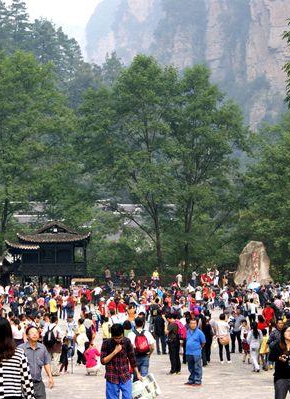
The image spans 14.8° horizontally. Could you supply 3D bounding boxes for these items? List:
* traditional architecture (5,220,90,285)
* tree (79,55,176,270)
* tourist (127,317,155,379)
[{"bbox_3d":[-9.775,5.906,111.857,8.430,7.610,7.500,0,-4,0],"label":"traditional architecture"},{"bbox_3d":[-1.954,-4.101,124.567,10.890,24.450,11.000,0,-4,0],"label":"tree"},{"bbox_3d":[-0.079,3.724,27.410,0.660,1.680,0.460,1,-4,-8],"label":"tourist"}]

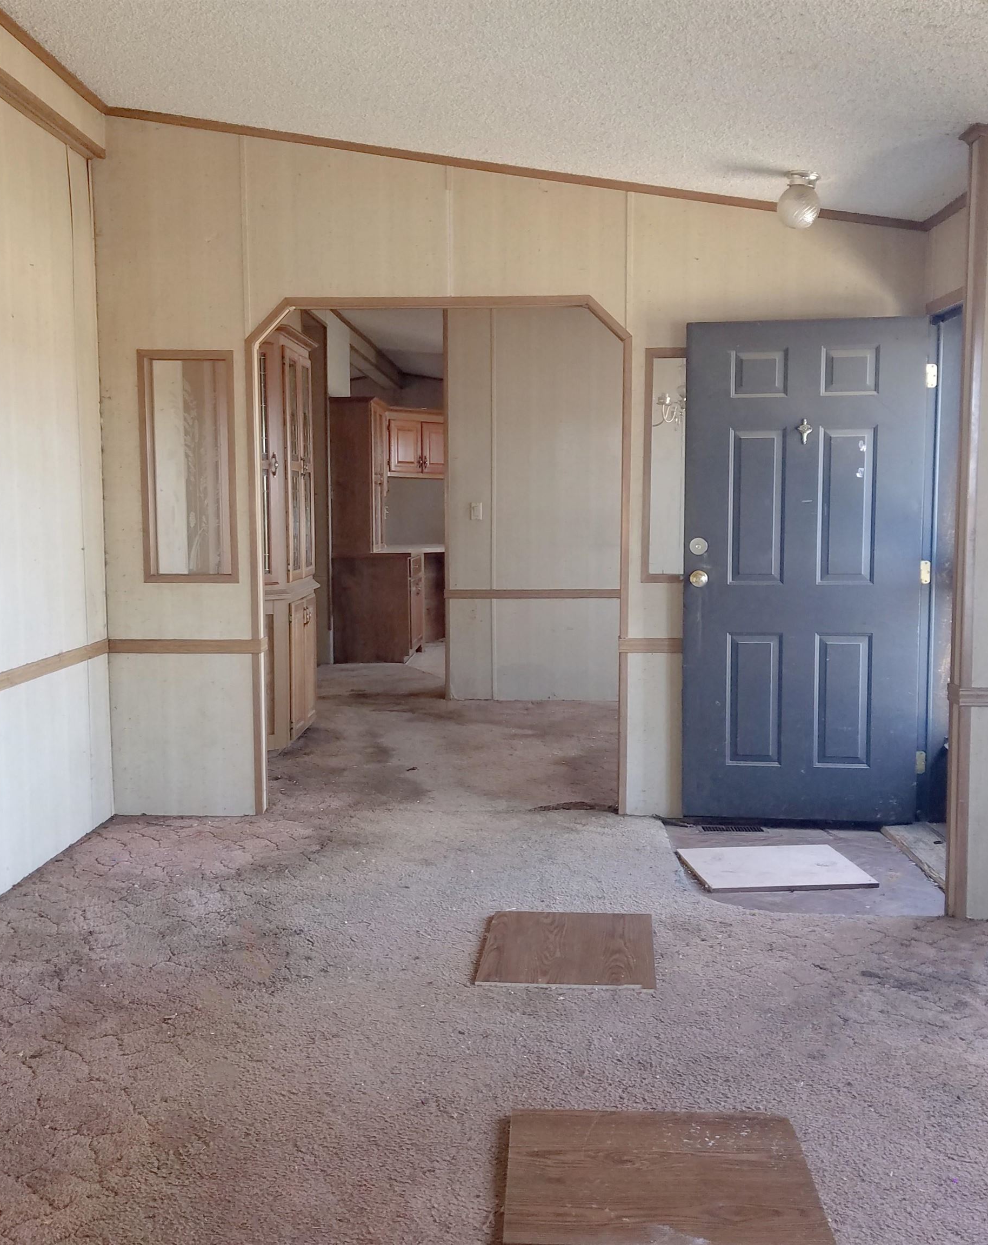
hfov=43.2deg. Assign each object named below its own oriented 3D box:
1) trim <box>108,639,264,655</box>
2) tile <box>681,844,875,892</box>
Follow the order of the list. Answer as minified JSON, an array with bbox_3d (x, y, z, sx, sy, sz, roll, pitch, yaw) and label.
[{"bbox_3d":[-1.302,0.104,5.273,0.669,0.059,0.025,0,5,2],"label":"trim"},{"bbox_3d":[1.020,0.898,4.555,0.591,0.016,0.496,-1,5,-5],"label":"tile"}]

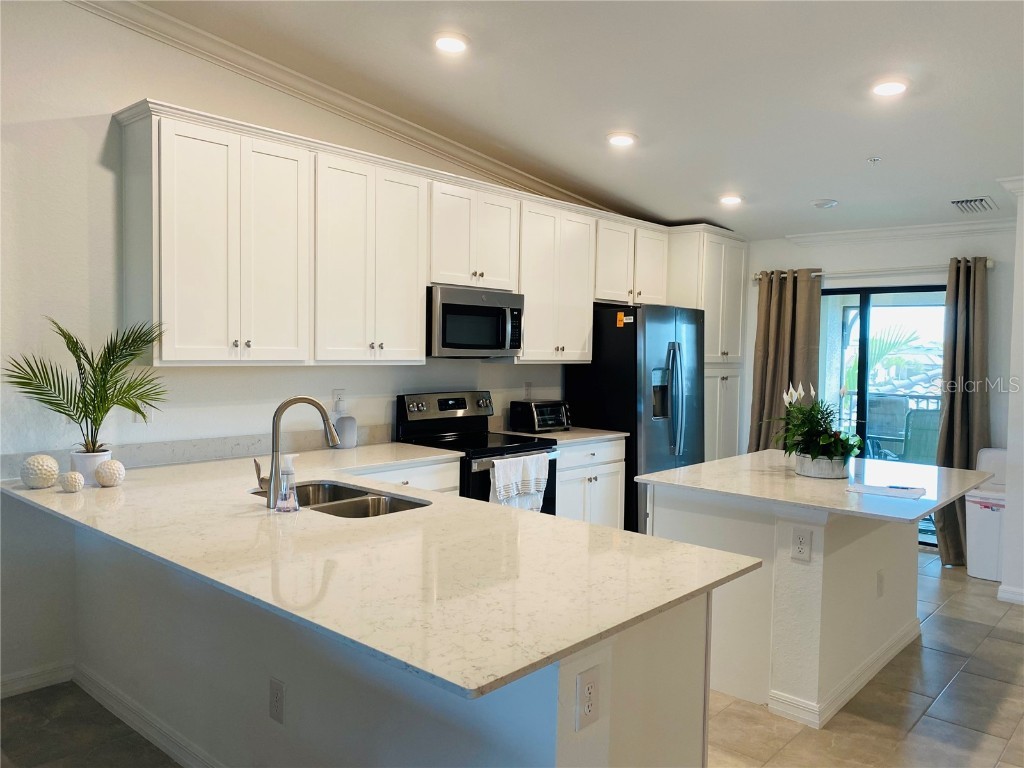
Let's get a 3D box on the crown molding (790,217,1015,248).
[{"bbox_3d":[2.992,-1.171,5.979,1.734,0.084,0.076,3,3,42],"label":"crown molding"}]

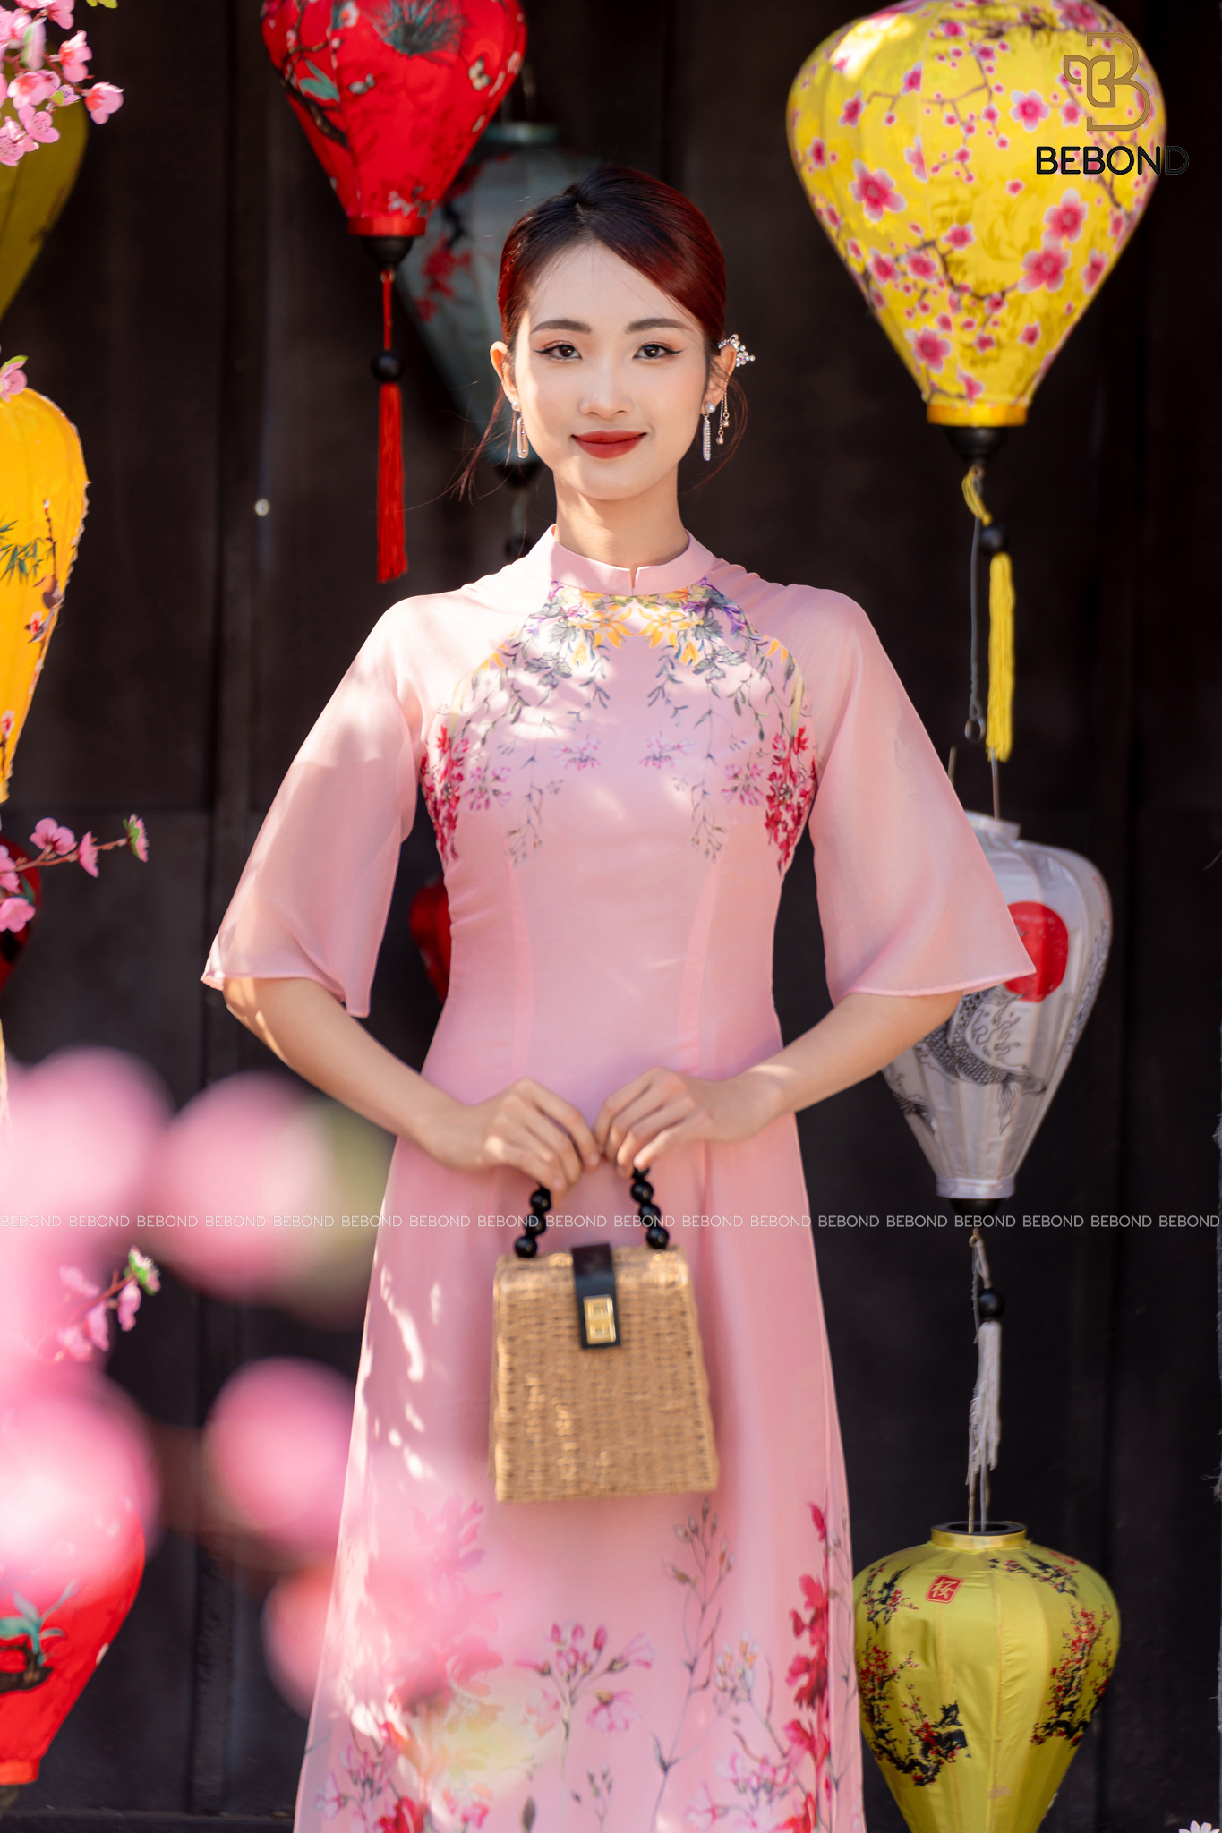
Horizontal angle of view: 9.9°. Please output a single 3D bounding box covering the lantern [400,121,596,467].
[{"bbox_3d":[-0.072,-0.495,5.600,0.202,0.275,0.202,1,3,0],"label":"lantern"}]

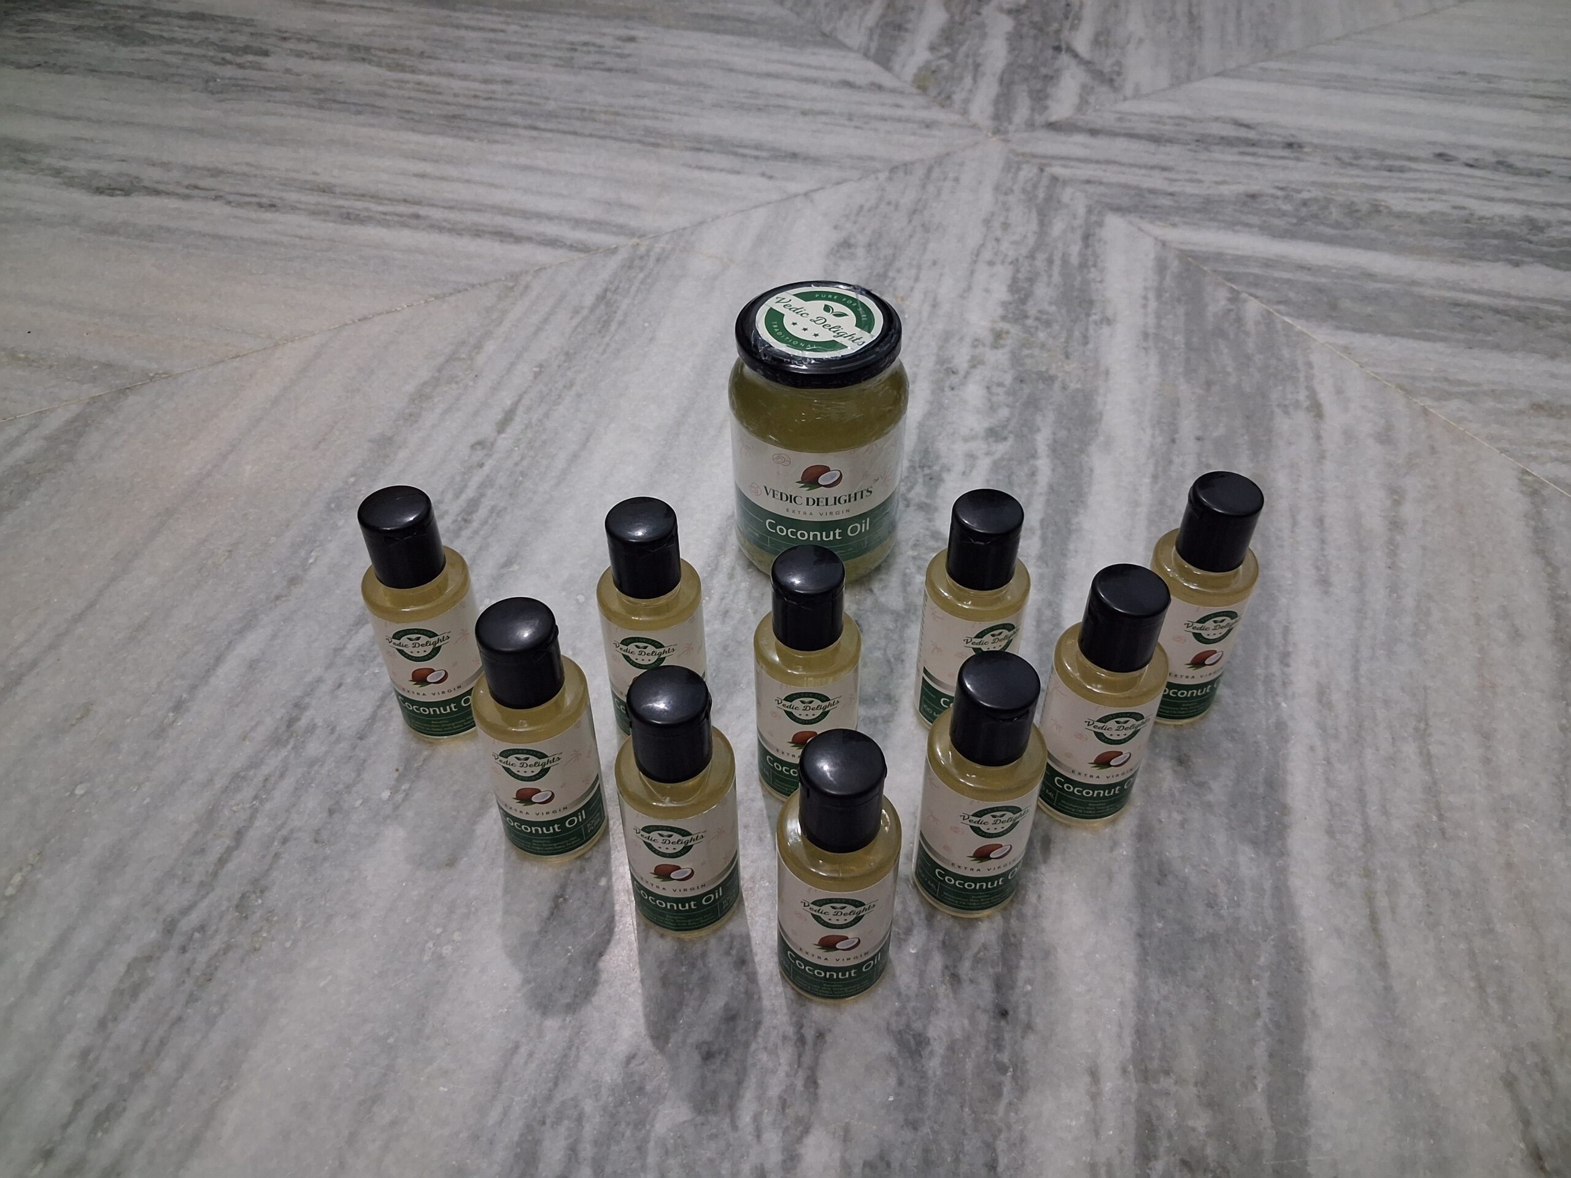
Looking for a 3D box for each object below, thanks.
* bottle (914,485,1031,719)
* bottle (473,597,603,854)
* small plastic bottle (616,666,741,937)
[{"bbox_3d":[0.081,0.012,0.526,0.043,0.120,0.043,0,43,0],"label":"bottle"},{"bbox_3d":[-0.098,0.055,0.482,0.043,0.120,0.043,1,43,1],"label":"bottle"},{"bbox_3d":[-0.040,0.079,0.456,0.043,0.120,0.043,0,43,0],"label":"small plastic bottle"}]

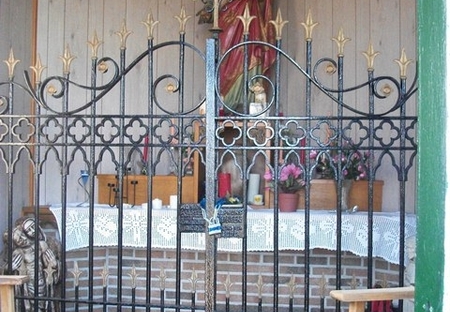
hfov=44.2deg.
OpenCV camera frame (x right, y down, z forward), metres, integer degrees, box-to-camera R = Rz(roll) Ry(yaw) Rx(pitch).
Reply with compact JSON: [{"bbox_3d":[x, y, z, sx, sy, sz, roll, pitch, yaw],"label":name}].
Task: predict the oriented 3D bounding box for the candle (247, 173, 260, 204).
[{"bbox_3d":[0.195,0.223,3.720,0.073,0.205,0.073,1,0,6],"label":"candle"}]

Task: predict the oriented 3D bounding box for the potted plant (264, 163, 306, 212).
[{"bbox_3d":[0.393,0.204,3.600,0.260,0.320,0.250,1,0,6],"label":"potted plant"}]

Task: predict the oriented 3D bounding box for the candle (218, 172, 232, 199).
[{"bbox_3d":[-0.001,0.211,3.720,0.084,0.195,0.084,1,0,6],"label":"candle"}]

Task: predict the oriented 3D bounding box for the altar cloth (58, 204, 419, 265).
[{"bbox_3d":[0.058,0.492,3.570,2.250,0.270,0.450,1,0,6],"label":"altar cloth"}]

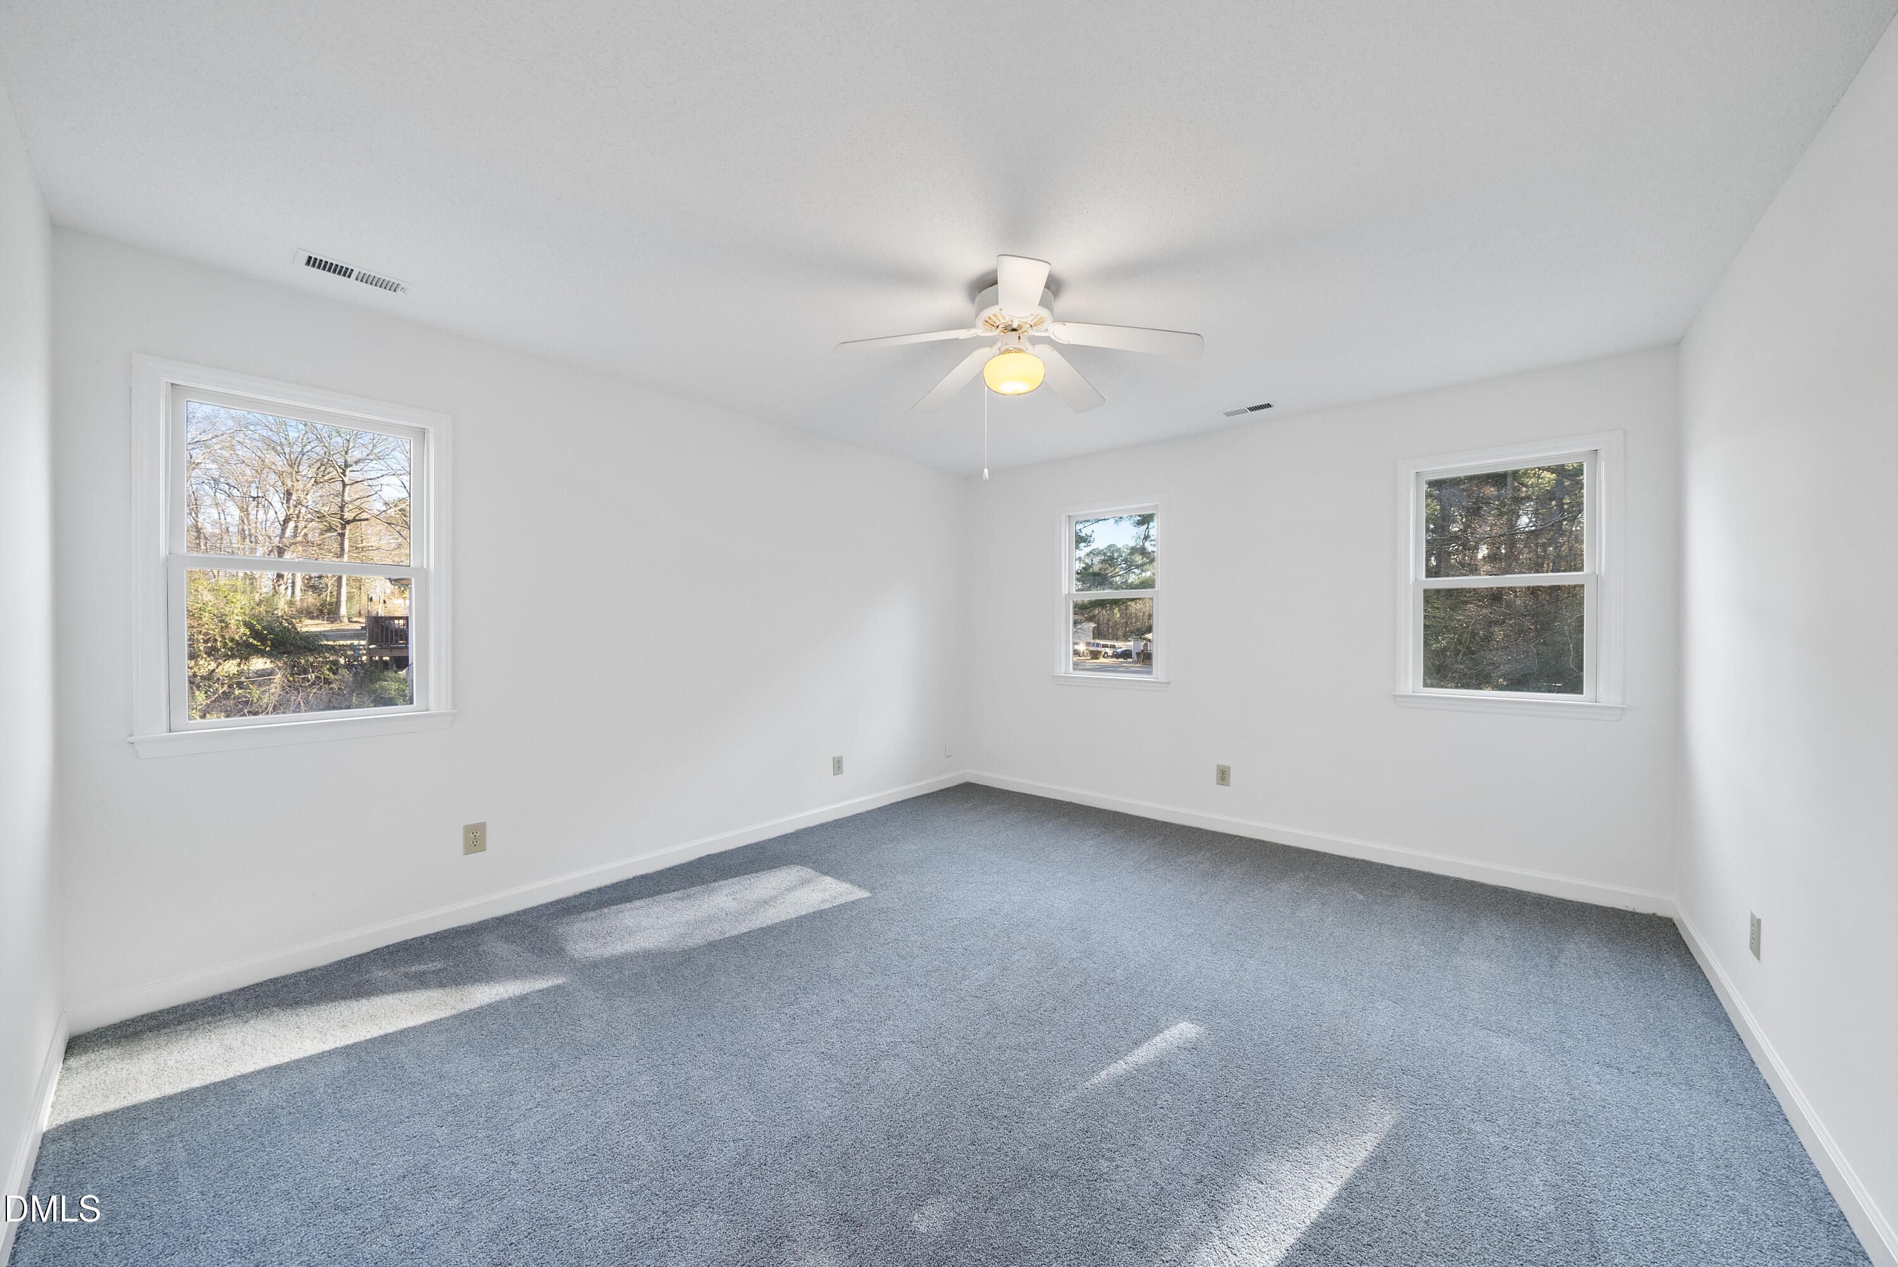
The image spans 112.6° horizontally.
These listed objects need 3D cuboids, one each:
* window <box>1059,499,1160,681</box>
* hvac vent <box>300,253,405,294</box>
[{"bbox_3d":[1.092,-0.268,4.277,0.730,1.160,0.080,1,1,40],"label":"window"},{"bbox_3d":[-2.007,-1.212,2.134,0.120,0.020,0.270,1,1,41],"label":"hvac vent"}]

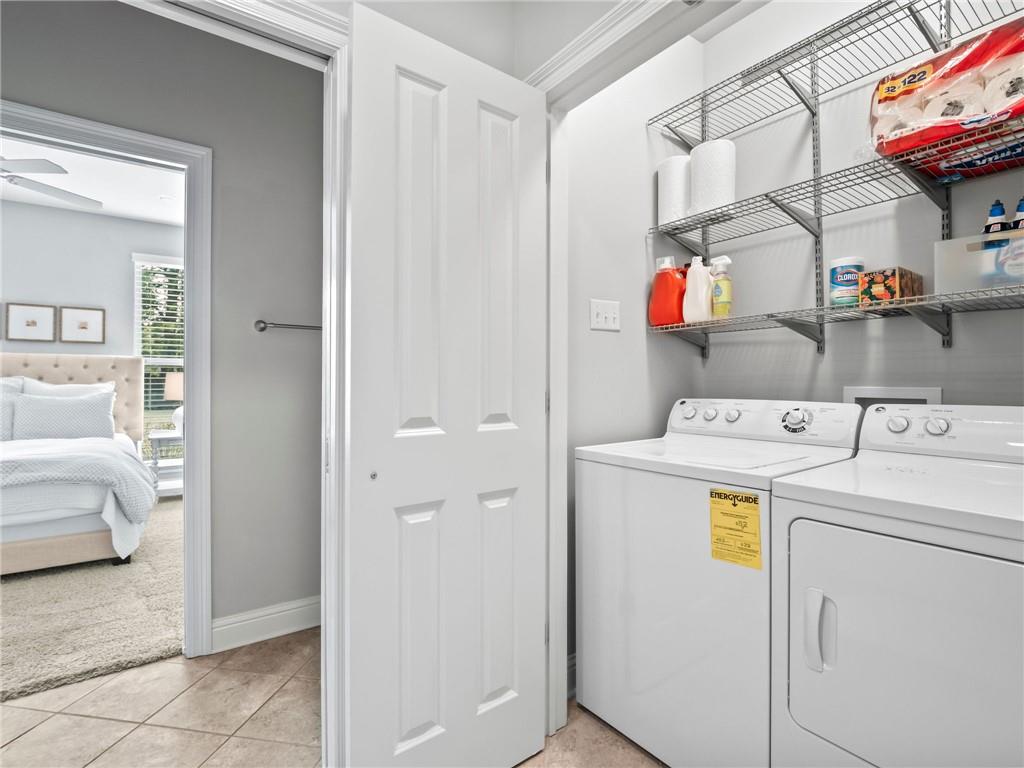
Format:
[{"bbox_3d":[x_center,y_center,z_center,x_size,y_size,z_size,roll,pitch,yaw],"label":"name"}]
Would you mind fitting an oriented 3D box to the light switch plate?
[{"bbox_3d":[0.371,-0.275,1.880,0.163,0.116,0.012,0,0,-37],"label":"light switch plate"}]

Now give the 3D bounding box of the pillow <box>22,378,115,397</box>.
[{"bbox_3d":[-4.054,0.229,4.319,0.690,0.510,0.170,0,-10,-36],"label":"pillow"}]

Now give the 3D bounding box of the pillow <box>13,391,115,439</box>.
[{"bbox_3d":[-3.948,0.267,4.189,0.660,0.440,0.170,0,-15,-35],"label":"pillow"}]

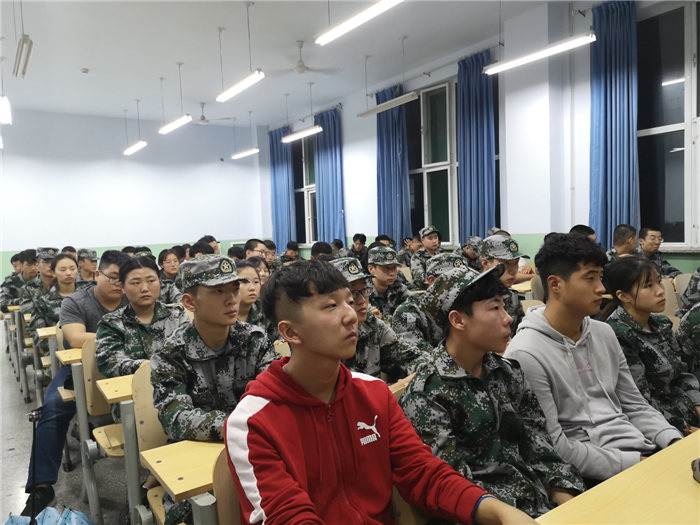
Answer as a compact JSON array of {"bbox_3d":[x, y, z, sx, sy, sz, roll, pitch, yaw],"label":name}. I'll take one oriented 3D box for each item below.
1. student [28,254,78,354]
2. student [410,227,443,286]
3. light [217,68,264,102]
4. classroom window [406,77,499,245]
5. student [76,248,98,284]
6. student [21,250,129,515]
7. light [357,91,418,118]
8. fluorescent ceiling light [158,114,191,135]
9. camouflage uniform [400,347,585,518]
[{"bbox_3d":[-1.932,0.580,3.791,0.500,1.260,0.750,-5,4,-34],"label":"student"},{"bbox_3d":[0.895,0.305,5.733,0.520,1.340,0.750,-5,4,-34],"label":"student"},{"bbox_3d":[-1.250,-1.982,6.170,0.120,0.085,1.230,-5,4,-34],"label":"light"},{"bbox_3d":[1.327,-1.383,7.693,0.140,2.200,2.150,-5,4,-34],"label":"classroom window"},{"bbox_3d":[-2.551,0.492,5.425,0.500,1.260,0.750,-5,4,-34],"label":"student"},{"bbox_3d":[-1.401,0.589,3.100,0.720,1.290,0.780,-5,4,-34],"label":"student"},{"bbox_3d":[0.467,-2.112,7.314,0.120,0.085,1.240,-5,4,-34],"label":"light"},{"bbox_3d":[-2.615,-2.058,8.144,0.120,0.085,1.230,-5,4,-34],"label":"fluorescent ceiling light"},{"bbox_3d":[0.388,0.511,1.471,0.520,0.570,0.450,-5,4,-34],"label":"camouflage uniform"}]

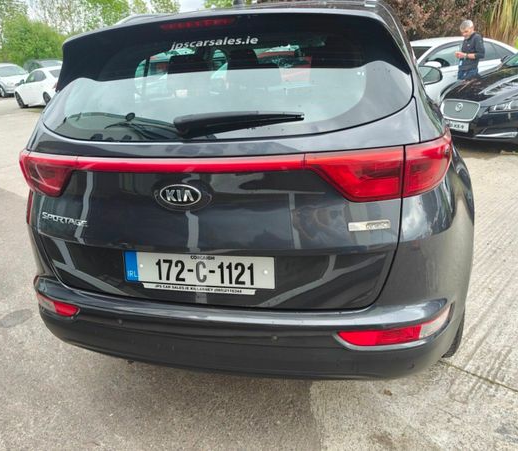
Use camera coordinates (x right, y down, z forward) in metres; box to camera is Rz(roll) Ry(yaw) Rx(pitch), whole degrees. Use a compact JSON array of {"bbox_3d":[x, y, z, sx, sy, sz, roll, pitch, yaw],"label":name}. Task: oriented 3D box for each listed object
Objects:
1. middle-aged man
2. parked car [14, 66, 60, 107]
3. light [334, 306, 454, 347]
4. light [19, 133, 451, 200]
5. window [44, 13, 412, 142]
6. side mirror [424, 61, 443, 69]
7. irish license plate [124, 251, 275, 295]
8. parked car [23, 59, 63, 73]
[{"bbox_3d":[3.484,-2.511,6.993,0.420,1.720,0.500,-17,26,-26],"label":"middle-aged man"},{"bbox_3d":[-7.559,-5.233,15.557,4.250,1.450,1.790,16,31,40],"label":"parked car"},{"bbox_3d":[0.450,0.321,1.364,0.380,0.110,0.170,-3,23,5],"label":"light"},{"bbox_3d":[-0.192,-0.194,1.388,1.630,0.170,0.340,1,24,14],"label":"light"},{"bbox_3d":[-0.192,-0.465,1.363,1.360,0.420,0.160,1,-7,14],"label":"window"},{"bbox_3d":[3.225,-2.965,7.715,0.140,0.160,0.240,-12,24,-17],"label":"side mirror"},{"bbox_3d":[-0.203,0.149,1.368,0.520,0.116,0.015,1,16,14],"label":"irish license plate"},{"bbox_3d":[-13.436,-9.538,26.348,4.400,1.530,1.800,15,30,39],"label":"parked car"}]

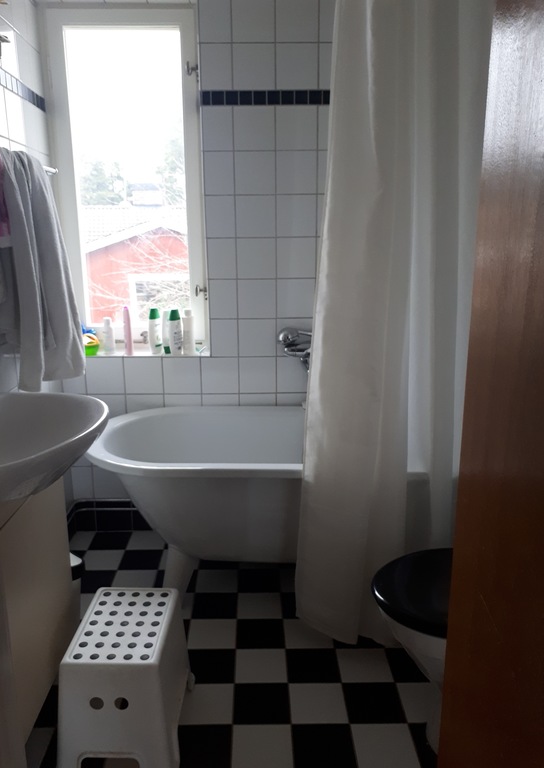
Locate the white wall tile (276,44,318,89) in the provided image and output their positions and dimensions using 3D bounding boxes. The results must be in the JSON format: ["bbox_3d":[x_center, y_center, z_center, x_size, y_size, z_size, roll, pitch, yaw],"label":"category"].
[{"bbox_3d":[0.092,-1.129,2.134,0.150,0.150,0.008,0,14,-1],"label":"white wall tile"}]

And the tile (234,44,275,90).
[{"bbox_3d":[-0.060,-1.128,2.131,0.150,0.150,0.008,0,14,-1],"label":"tile"}]

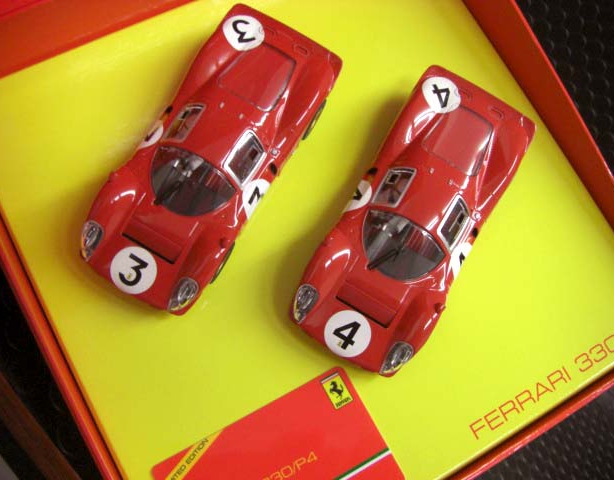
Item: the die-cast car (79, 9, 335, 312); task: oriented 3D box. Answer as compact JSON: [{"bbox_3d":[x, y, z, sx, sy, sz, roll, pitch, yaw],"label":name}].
[{"bbox_3d":[-0.039,-0.035,0.291,0.056,0.031,0.134,29,70,3],"label":"die-cast car"}]

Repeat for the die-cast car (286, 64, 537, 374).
[{"bbox_3d":[0.045,-0.010,0.294,0.056,0.031,0.134,31,70,3],"label":"die-cast car"}]

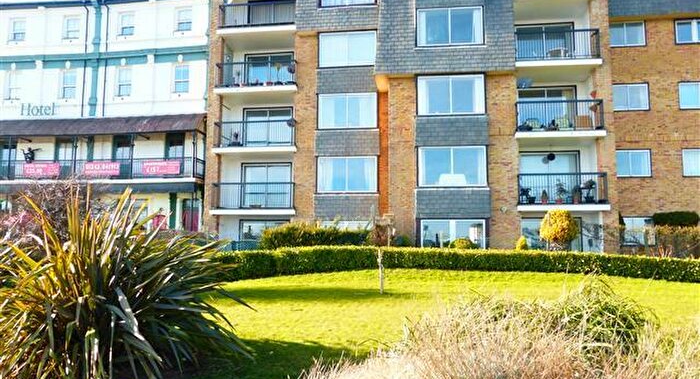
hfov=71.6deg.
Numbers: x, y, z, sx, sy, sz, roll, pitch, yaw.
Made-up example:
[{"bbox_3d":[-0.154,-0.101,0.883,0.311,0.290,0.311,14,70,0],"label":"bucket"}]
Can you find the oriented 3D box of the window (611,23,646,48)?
[{"bbox_3d":[11.394,-6.386,19.939,1.509,1.119,0.120,0,-5,6],"label":"window"}]

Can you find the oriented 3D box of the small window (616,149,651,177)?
[{"bbox_3d":[10.993,-0.986,18.772,1.308,1.092,0.121,0,-6,6],"label":"small window"}]

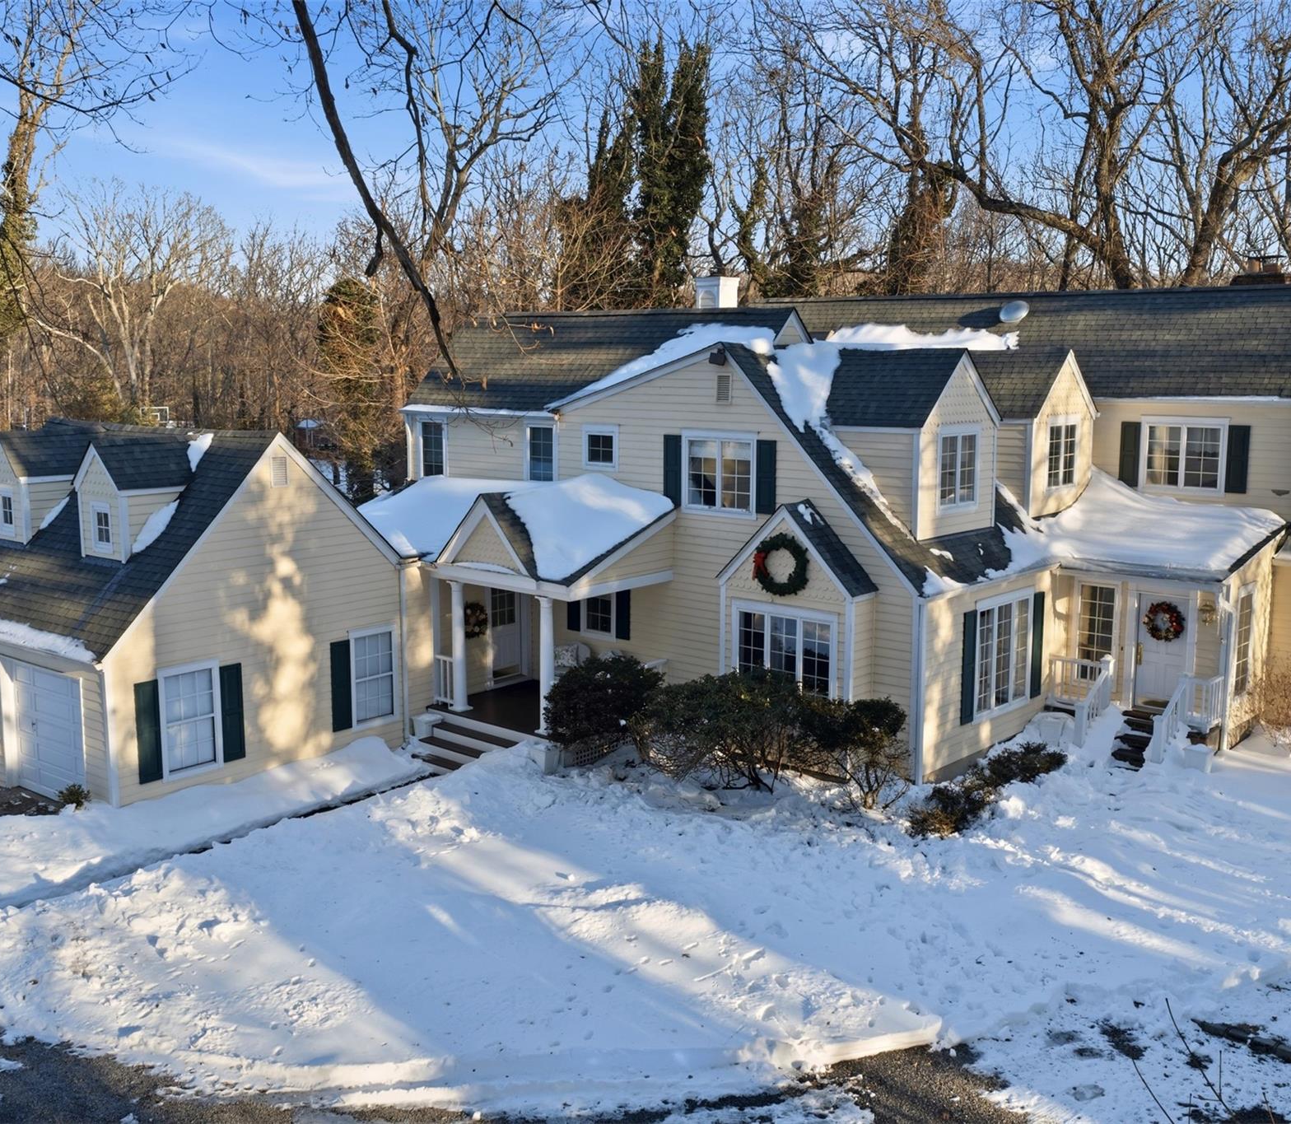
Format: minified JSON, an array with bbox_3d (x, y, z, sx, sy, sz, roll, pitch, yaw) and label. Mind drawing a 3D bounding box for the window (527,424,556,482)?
[{"bbox_3d":[-2.001,-2.027,25.338,0.790,1.280,0.120,7,11,39],"label":"window"}]

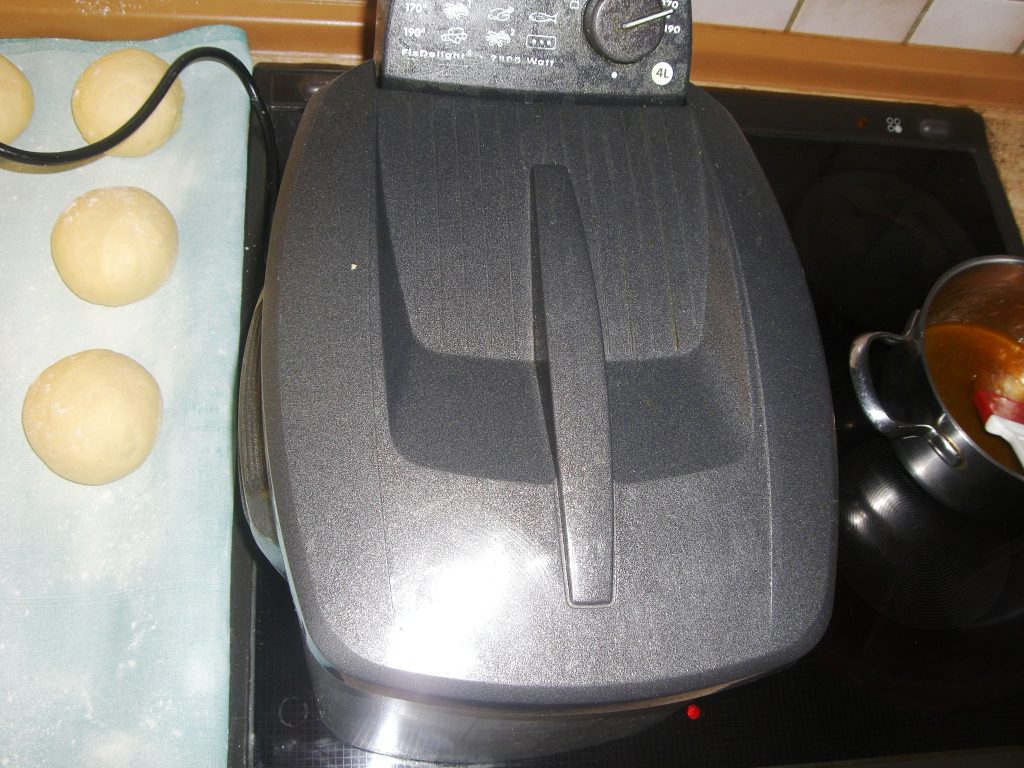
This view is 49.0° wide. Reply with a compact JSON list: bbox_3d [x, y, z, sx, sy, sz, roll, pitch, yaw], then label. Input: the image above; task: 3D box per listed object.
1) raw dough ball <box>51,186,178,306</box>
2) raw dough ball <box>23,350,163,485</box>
[{"bbox_3d":[-0.245,-0.088,0.692,0.076,0.051,0.076,1,64,-11],"label":"raw dough ball"},{"bbox_3d":[-0.240,0.015,0.641,0.077,0.052,0.077,1,64,-11],"label":"raw dough ball"}]

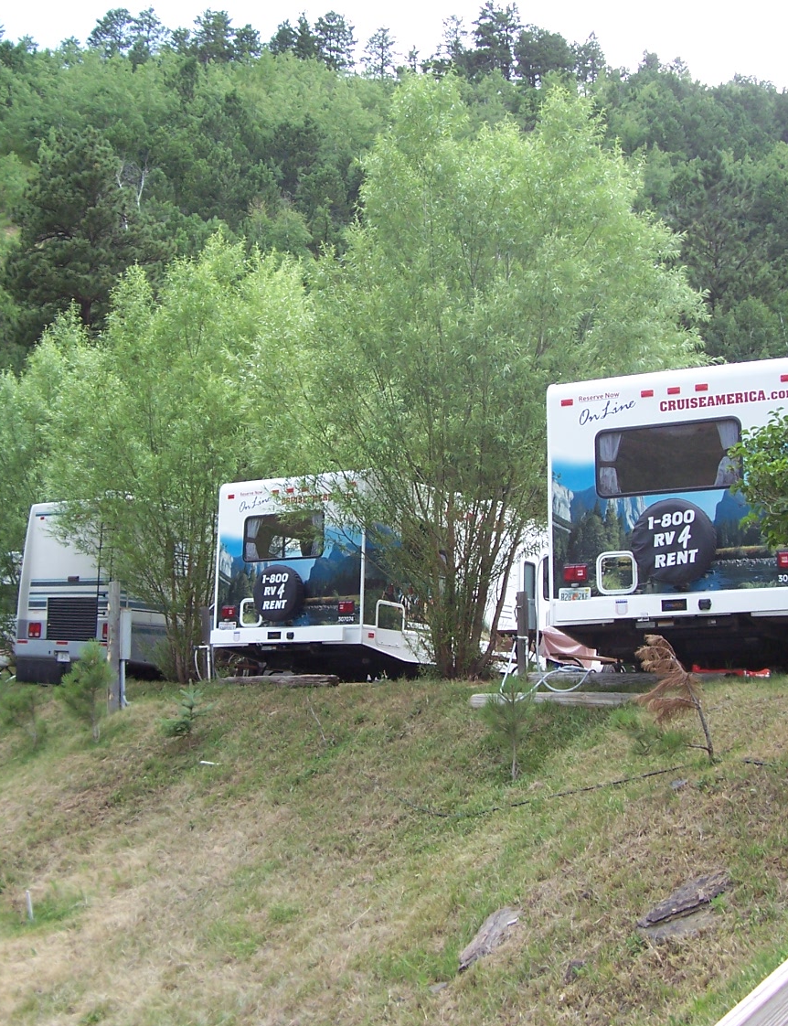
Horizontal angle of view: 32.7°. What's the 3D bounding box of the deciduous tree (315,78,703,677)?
[{"bbox_3d":[1.330,-1.662,15.484,4.450,7.103,4.316,0,-8,5],"label":"deciduous tree"}]

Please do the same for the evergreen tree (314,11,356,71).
[{"bbox_3d":[-8.463,-66.217,190.000,5.894,10.024,5.894,1,-11,0],"label":"evergreen tree"}]

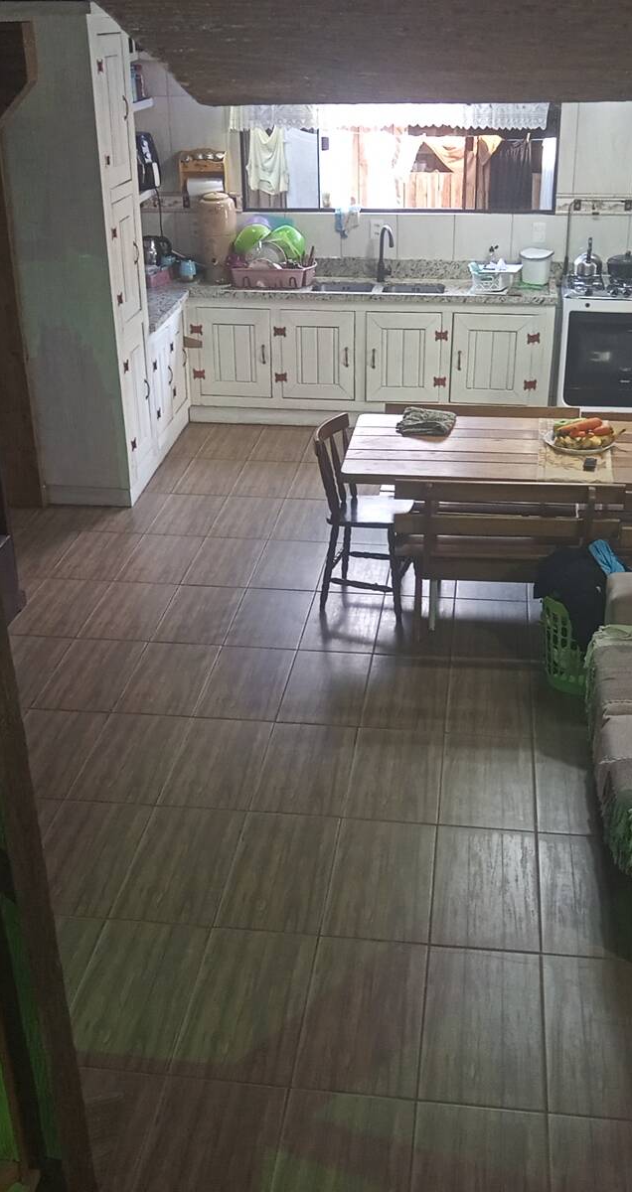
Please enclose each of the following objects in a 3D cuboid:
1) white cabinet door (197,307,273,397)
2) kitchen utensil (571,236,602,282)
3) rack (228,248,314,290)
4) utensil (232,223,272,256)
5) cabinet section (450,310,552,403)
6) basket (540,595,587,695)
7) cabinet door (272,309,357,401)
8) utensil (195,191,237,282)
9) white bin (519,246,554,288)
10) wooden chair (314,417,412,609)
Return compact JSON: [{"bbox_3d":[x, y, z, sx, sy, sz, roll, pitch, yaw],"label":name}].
[{"bbox_3d":[-0.498,-1.500,7.959,0.462,0.563,0.050,3,26,7],"label":"white cabinet door"},{"bbox_3d":[1.673,-2.064,7.845,0.170,0.230,0.205,4,26,9],"label":"kitchen utensil"},{"bbox_3d":[-0.256,-1.986,7.884,0.475,0.135,0.300,3,26,7],"label":"rack"},{"bbox_3d":[-0.391,-2.161,7.921,0.250,0.130,0.250,-38,27,22],"label":"utensil"},{"bbox_3d":[1.063,-1.411,7.710,0.493,0.545,0.030,3,26,7],"label":"cabinet section"},{"bbox_3d":[1.113,0.151,5.115,0.420,0.370,0.400,3,26,7],"label":"basket"},{"bbox_3d":[0.010,-1.469,7.908,0.455,0.557,0.030,3,26,7],"label":"cabinet door"},{"bbox_3d":[-0.614,-2.249,8.047,0.242,0.544,0.238,3,25,7],"label":"utensil"},{"bbox_3d":[1.333,-1.989,7.768,0.201,0.182,0.195,3,25,7],"label":"white bin"},{"bbox_3d":[0.252,-0.351,5.670,0.430,0.830,0.410,9,27,19],"label":"wooden chair"}]

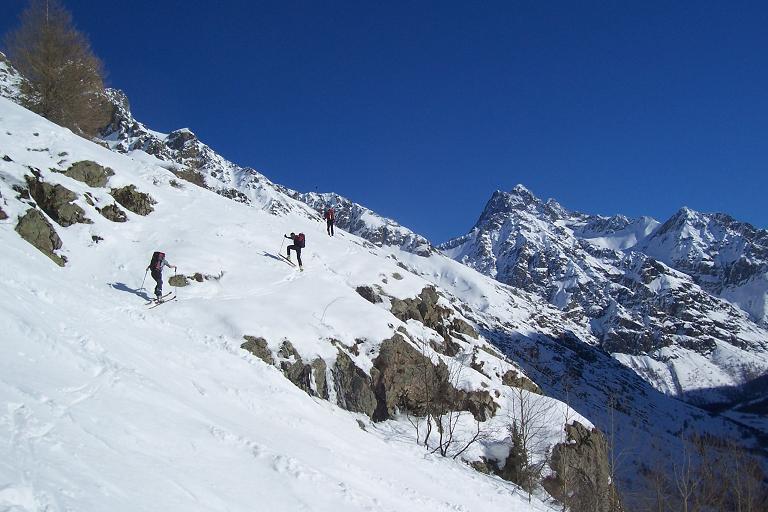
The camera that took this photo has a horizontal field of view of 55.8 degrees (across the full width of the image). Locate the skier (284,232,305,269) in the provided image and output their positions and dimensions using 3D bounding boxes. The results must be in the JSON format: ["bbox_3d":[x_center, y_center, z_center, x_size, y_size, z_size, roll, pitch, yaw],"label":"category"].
[{"bbox_3d":[-3.935,-0.199,32.000,0.800,1.650,0.600,-2,-4,22],"label":"skier"}]

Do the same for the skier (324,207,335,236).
[{"bbox_3d":[-3.194,-2.004,42.500,0.600,1.730,0.550,0,-4,6],"label":"skier"}]

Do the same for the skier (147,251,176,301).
[{"bbox_3d":[-7.523,0.692,24.500,0.720,1.720,0.780,-3,-5,38],"label":"skier"}]

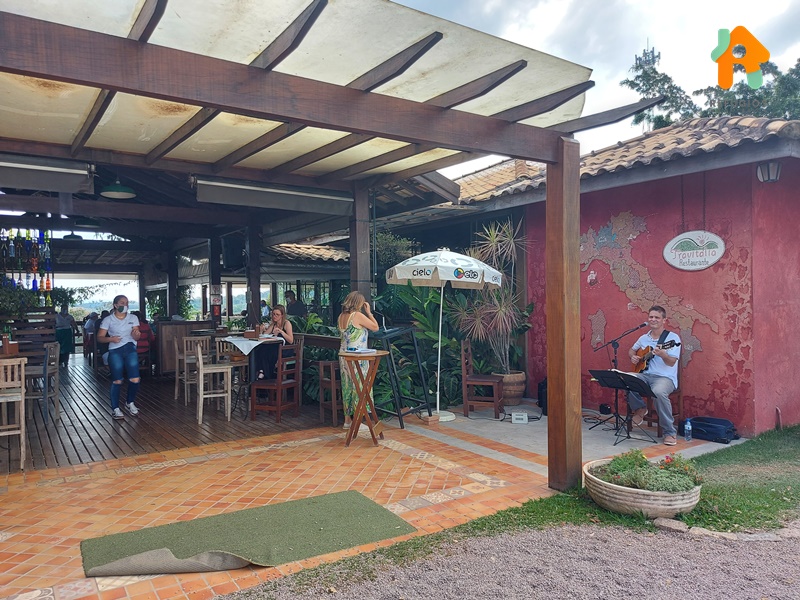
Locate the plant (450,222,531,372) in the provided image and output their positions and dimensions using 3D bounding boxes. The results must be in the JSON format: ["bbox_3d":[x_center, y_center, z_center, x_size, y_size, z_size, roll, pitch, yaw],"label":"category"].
[{"bbox_3d":[1.315,-0.050,8.150,1.050,2.300,1.180,-1,0,0],"label":"plant"}]

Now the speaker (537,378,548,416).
[{"bbox_3d":[2.080,1.300,7.580,0.360,0.490,0.360,0,1,34],"label":"speaker"}]

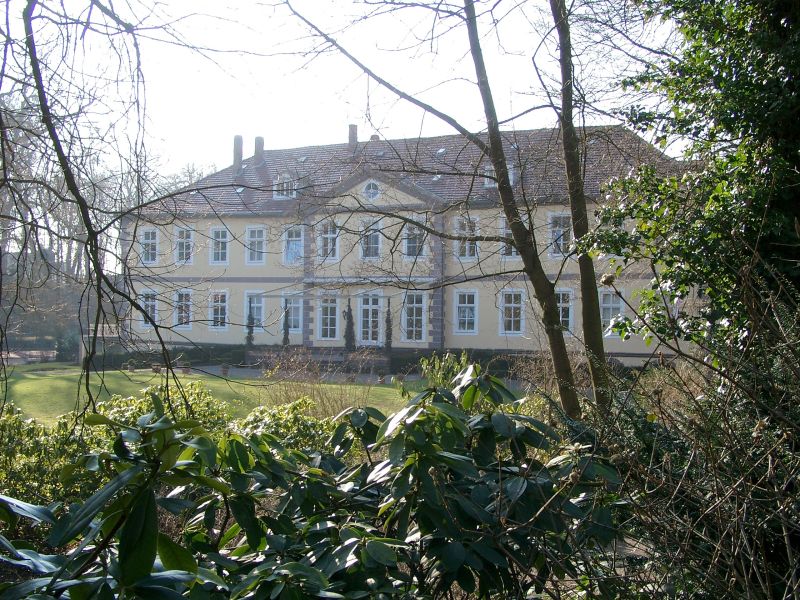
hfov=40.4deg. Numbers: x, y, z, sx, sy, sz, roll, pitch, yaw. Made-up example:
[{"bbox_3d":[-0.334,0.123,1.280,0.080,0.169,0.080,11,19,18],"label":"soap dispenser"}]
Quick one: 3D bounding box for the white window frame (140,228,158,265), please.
[{"bbox_3d":[-16.715,-3.592,72.552,1.443,2.493,0.250,0,-1,27],"label":"white window frame"}]

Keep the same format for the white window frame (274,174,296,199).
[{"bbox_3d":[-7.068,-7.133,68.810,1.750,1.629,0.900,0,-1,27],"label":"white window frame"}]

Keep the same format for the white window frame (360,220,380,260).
[{"bbox_3d":[-1.695,-3.578,64.229,1.513,2.532,0.250,0,-1,27],"label":"white window frame"}]

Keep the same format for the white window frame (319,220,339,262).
[{"bbox_3d":[-4.299,-3.571,65.555,1.492,2.506,0.250,0,-1,27],"label":"white window frame"}]

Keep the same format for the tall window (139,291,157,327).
[{"bbox_3d":[-16.705,0.627,72.449,1.407,2.519,0.250,0,-1,27],"label":"tall window"}]

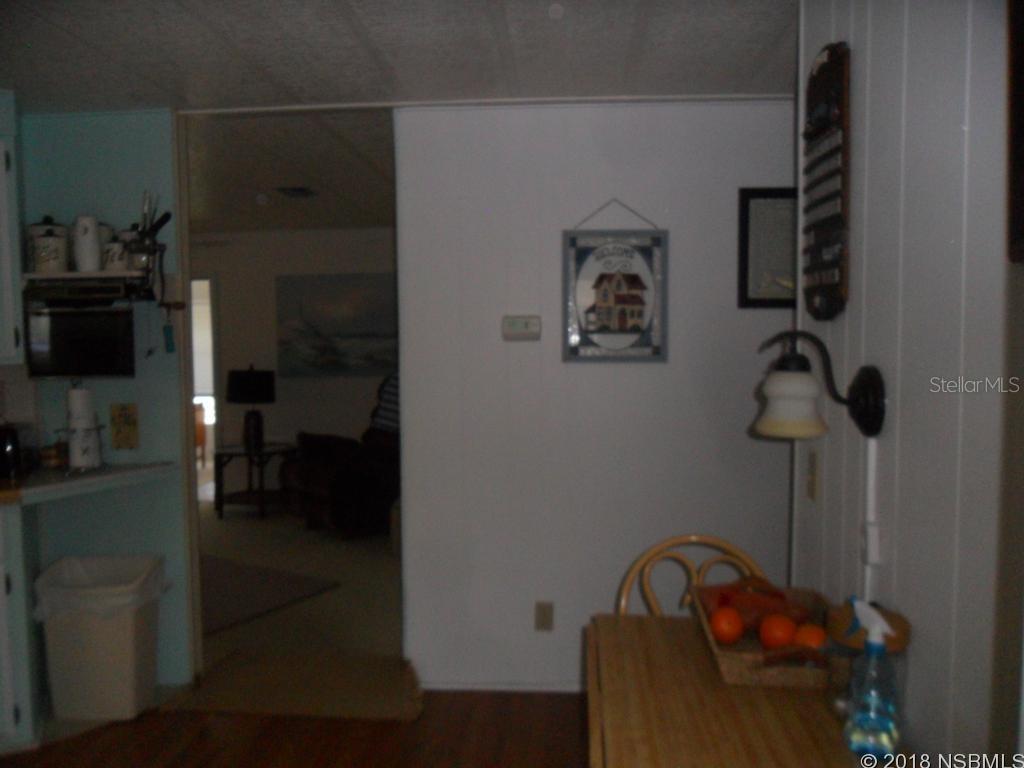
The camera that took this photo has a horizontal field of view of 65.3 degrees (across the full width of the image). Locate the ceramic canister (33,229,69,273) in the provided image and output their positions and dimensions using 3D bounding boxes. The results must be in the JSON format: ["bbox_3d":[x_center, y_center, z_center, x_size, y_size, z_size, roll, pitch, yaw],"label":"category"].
[{"bbox_3d":[-1.718,-0.492,2.976,0.108,0.163,0.108,-2,4,-20],"label":"ceramic canister"}]

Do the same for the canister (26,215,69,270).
[{"bbox_3d":[-1.796,-0.533,3.095,0.136,0.232,0.136,-2,4,-20],"label":"canister"}]

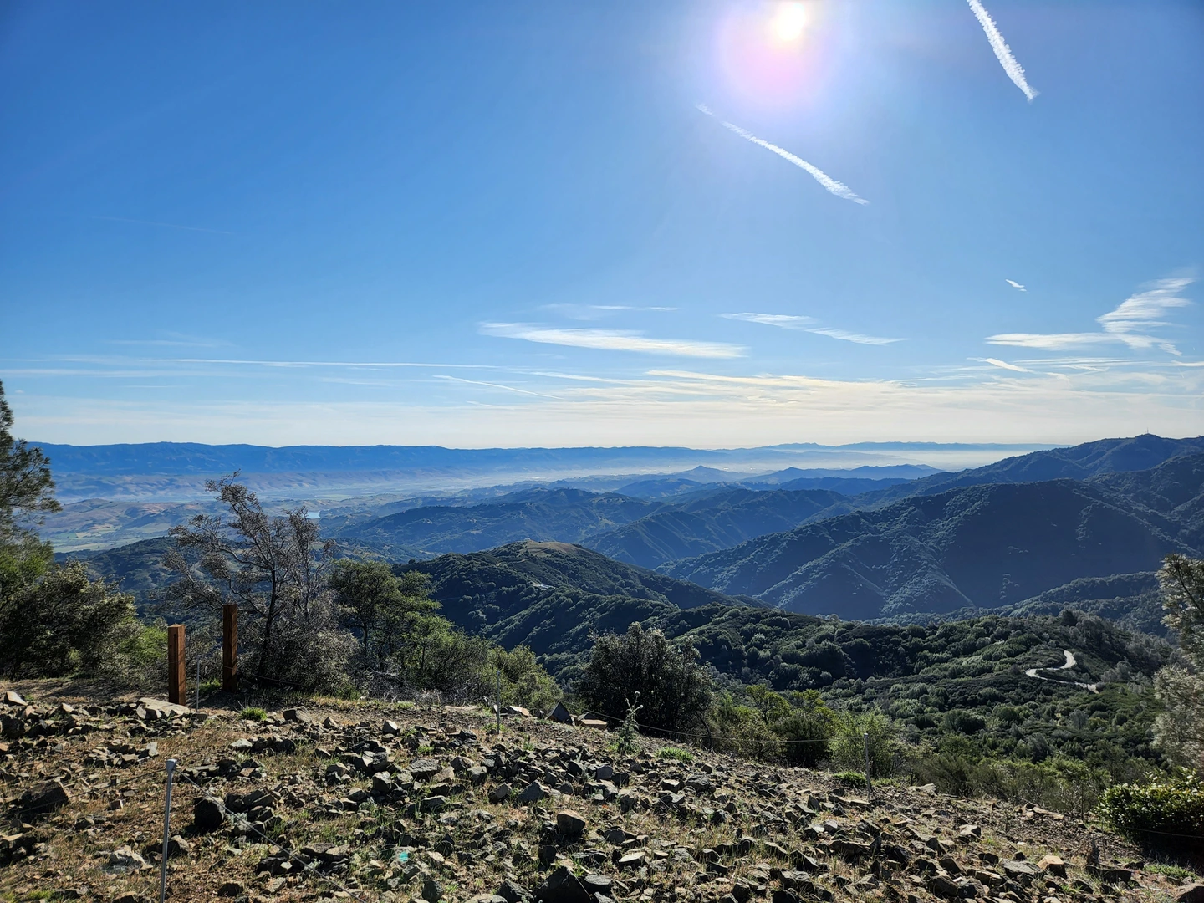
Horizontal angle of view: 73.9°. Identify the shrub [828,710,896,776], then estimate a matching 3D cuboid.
[{"bbox_3d":[3.511,3.956,10.800,0.900,0.900,0.800,0,1,0],"label":"shrub"}]

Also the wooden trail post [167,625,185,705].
[{"bbox_3d":[-5.475,2.761,10.300,0.140,1.020,0.140,0,1,9],"label":"wooden trail post"}]

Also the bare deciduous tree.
[{"bbox_3d":[-5.633,2.094,13.000,2.900,3.500,2.500,0,1,0],"label":"bare deciduous tree"}]

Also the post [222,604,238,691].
[{"bbox_3d":[-5.392,2.857,11.600,0.140,1.270,0.140,0,1,4],"label":"post"}]

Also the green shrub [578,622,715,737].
[{"bbox_3d":[0.631,3.364,11.800,1.950,1.700,1.700,0,1,0],"label":"green shrub"}]

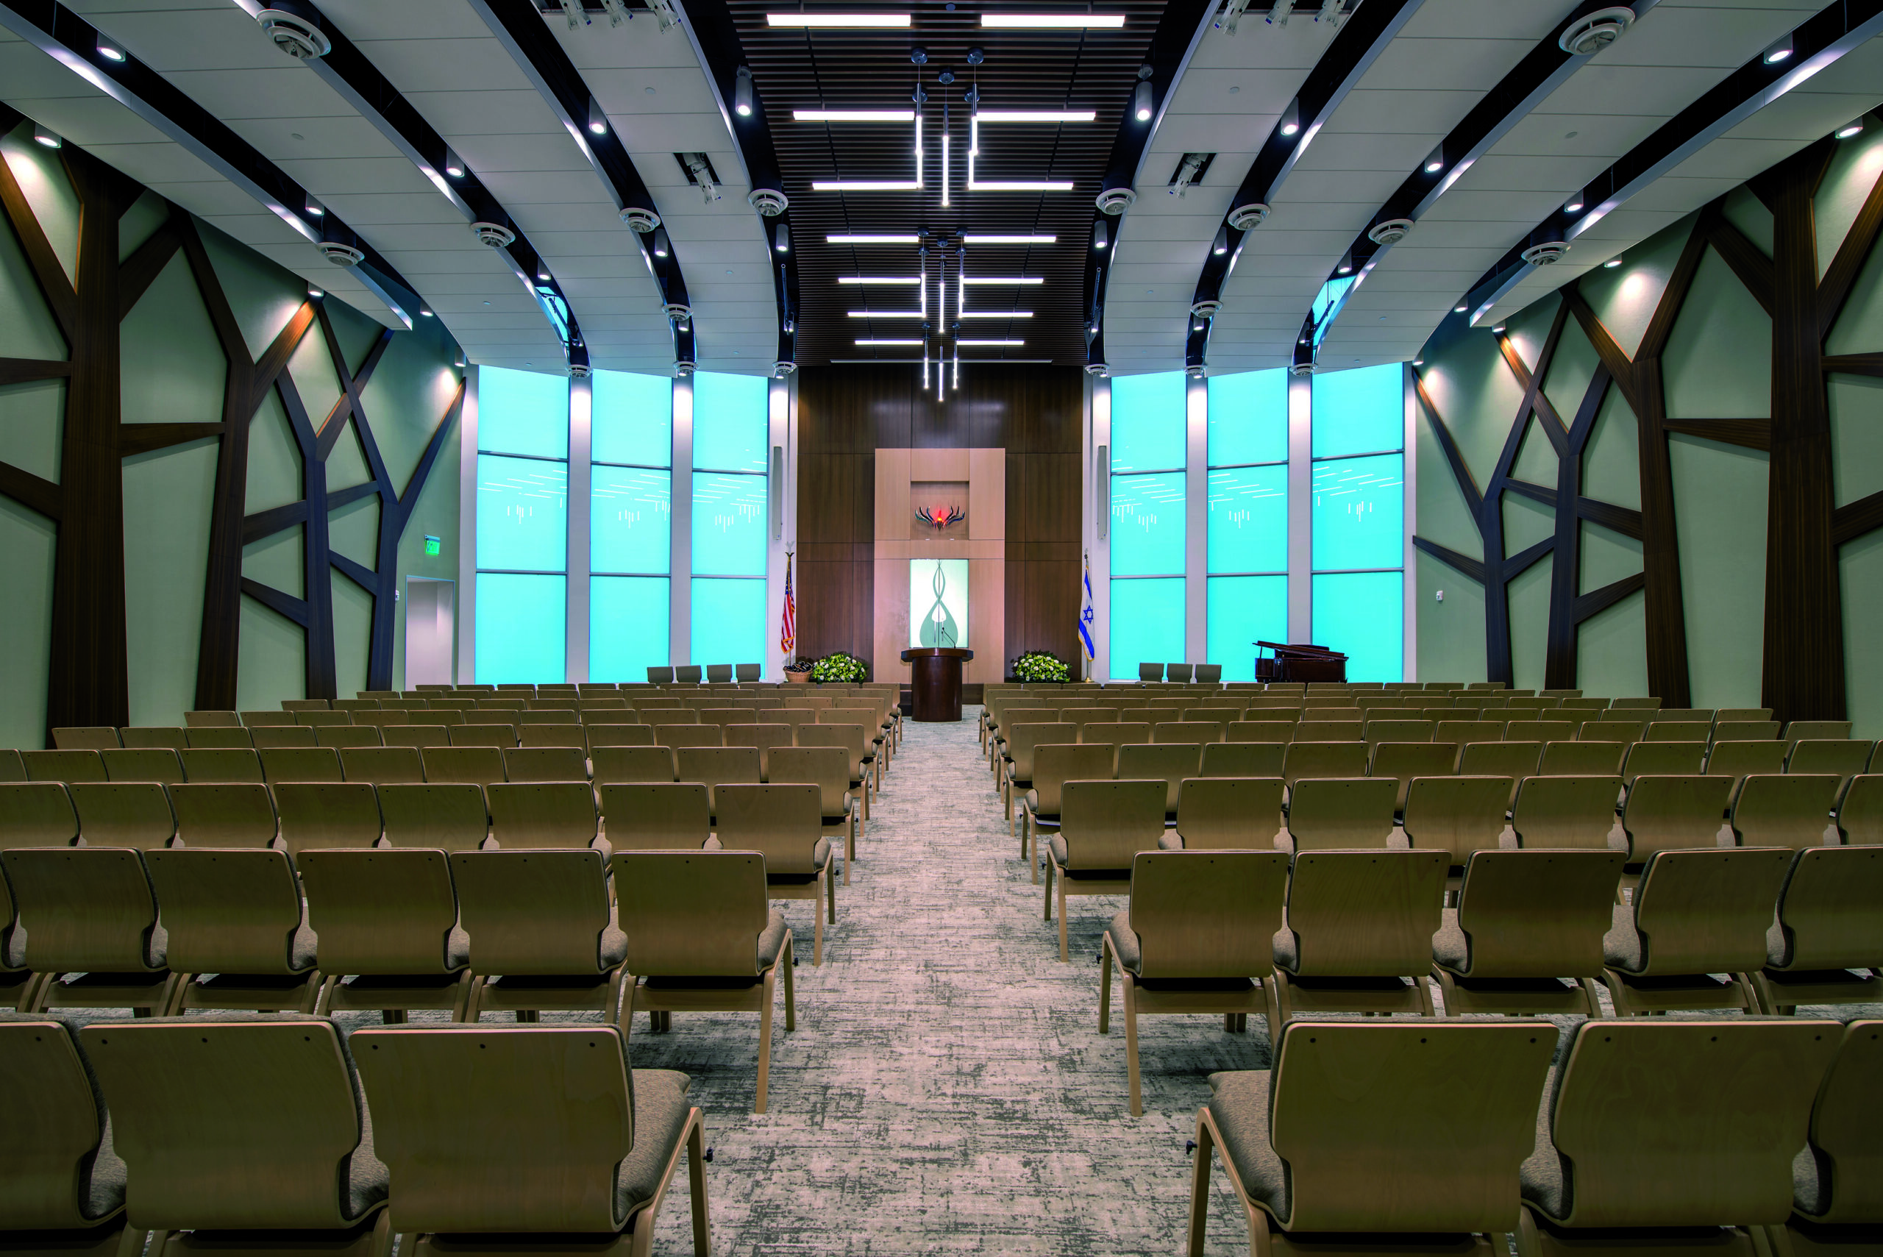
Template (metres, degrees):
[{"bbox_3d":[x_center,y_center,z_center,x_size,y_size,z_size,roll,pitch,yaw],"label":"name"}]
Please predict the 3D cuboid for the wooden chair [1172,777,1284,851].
[{"bbox_3d":[1.375,1.115,3.690,0.505,0.825,0.545,0,0,-3],"label":"wooden chair"}]

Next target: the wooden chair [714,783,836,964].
[{"bbox_3d":[-0.786,1.115,3.553,0.498,0.830,0.533,0,0,0],"label":"wooden chair"}]

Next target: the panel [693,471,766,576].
[{"bbox_3d":[-4.360,-2.155,15.125,1.470,2.100,0.060,0,0,-14],"label":"panel"}]

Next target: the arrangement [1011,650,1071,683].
[{"bbox_3d":[2.035,0.785,14.897,1.208,0.684,0.654,0,0,0],"label":"arrangement"}]

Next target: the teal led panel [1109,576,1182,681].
[{"bbox_3d":[4.345,0.010,15.451,1.520,2.154,0.081,0,0,16],"label":"teal led panel"}]

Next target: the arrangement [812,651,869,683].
[{"bbox_3d":[-2.070,0.800,15.050,1.100,0.640,0.650,0,0,0],"label":"arrangement"}]

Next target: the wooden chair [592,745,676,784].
[{"bbox_3d":[-1.846,1.110,4.596,0.500,0.830,0.550,0,0,1],"label":"wooden chair"}]

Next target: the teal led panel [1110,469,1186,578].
[{"bbox_3d":[4.310,-2.155,15.260,1.500,2.150,0.080,0,0,19],"label":"teal led panel"}]

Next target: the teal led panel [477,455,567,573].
[{"bbox_3d":[-7.840,-2.155,13.780,1.470,2.150,0.080,0,0,-30],"label":"teal led panel"}]

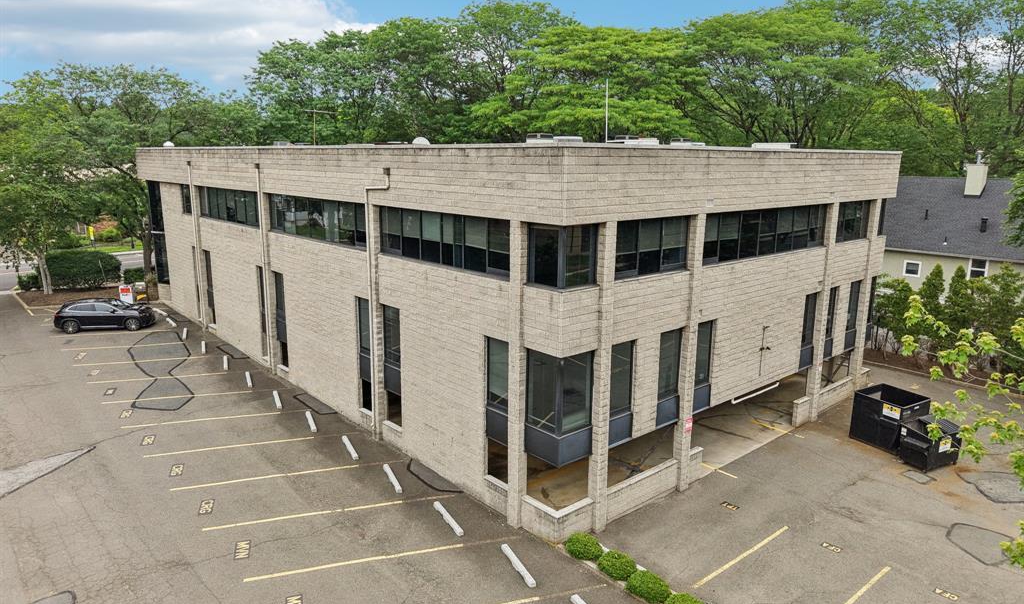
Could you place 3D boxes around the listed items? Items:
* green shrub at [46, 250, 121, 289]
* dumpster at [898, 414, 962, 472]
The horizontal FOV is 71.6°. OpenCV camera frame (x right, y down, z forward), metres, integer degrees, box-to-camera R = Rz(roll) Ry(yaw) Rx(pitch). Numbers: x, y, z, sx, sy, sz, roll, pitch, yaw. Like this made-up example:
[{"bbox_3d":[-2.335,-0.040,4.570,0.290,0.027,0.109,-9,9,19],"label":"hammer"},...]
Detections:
[{"bbox_3d":[-27.481,-2.116,45.246,3.800,2.100,2.000,-10,16,-41],"label":"green shrub"},{"bbox_3d":[14.484,4.953,24.678,1.680,1.360,1.120,-5,13,-25],"label":"dumpster"}]

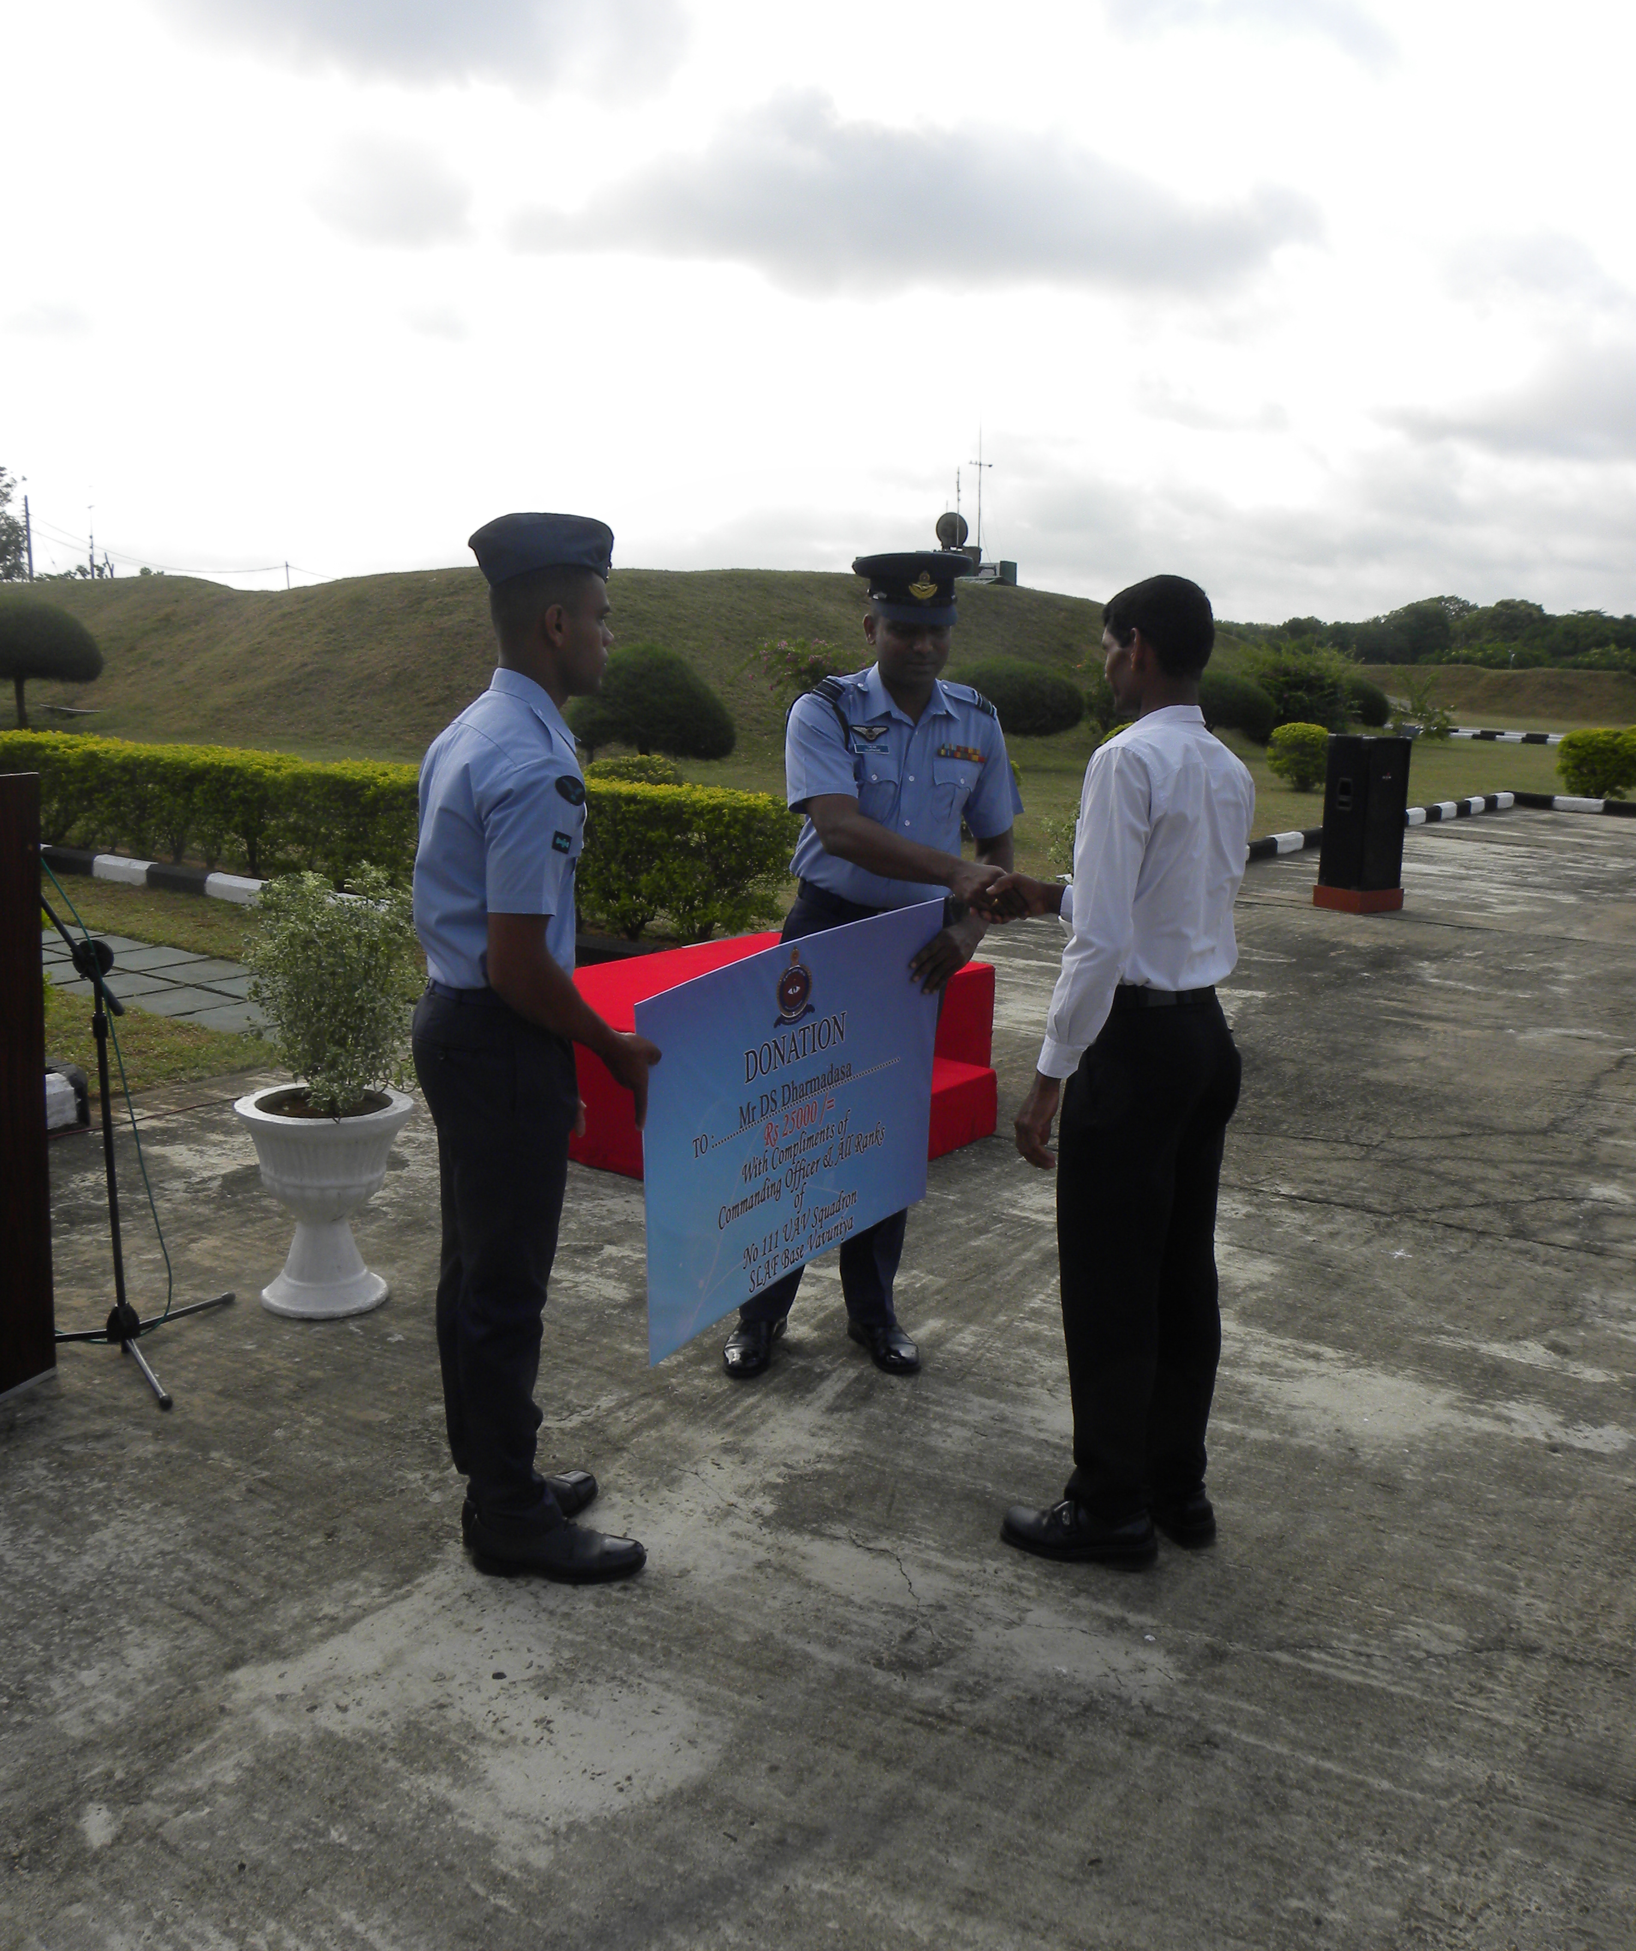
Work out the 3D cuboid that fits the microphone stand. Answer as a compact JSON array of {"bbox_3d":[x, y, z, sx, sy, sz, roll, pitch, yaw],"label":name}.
[{"bbox_3d":[-1.615,0.190,3.520,0.550,1.300,0.580,0,12,0],"label":"microphone stand"}]

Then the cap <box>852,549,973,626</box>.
[{"bbox_3d":[0.191,-0.801,3.369,0.260,0.150,0.285,0,11,-11],"label":"cap"}]

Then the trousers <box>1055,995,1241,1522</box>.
[{"bbox_3d":[0.575,0.499,2.877,0.300,0.964,0.350,7,12,24],"label":"trousers"}]

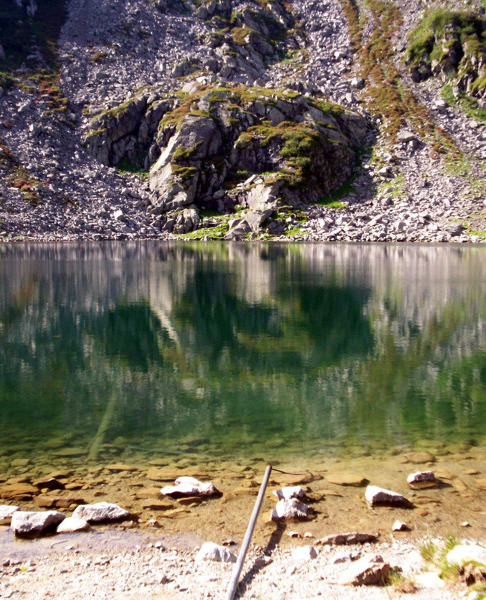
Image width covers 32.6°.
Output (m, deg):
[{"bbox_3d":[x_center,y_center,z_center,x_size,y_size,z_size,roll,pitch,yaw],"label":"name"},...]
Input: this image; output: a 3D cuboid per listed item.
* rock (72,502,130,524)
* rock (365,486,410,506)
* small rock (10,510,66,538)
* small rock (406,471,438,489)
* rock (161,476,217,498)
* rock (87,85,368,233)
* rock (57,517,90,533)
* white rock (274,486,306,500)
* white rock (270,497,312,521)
[{"bbox_3d":[-0.982,1.465,5.767,0.405,0.100,0.210,-1,5,-10],"label":"rock"},{"bbox_3d":[1.109,1.509,6.380,0.353,0.116,0.201,1,5,10],"label":"rock"},{"bbox_3d":[-1.427,1.562,5.784,0.383,0.138,0.237,-1,5,-14],"label":"small rock"},{"bbox_3d":[1.494,1.501,6.959,0.251,0.121,0.171,1,5,12],"label":"small rock"},{"bbox_3d":[-0.405,1.417,6.291,0.430,0.120,0.230,0,5,-4],"label":"rock"},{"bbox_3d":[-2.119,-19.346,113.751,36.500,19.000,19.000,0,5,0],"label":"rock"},{"bbox_3d":[-1.190,1.577,5.836,0.225,0.075,0.146,-1,5,-12],"label":"rock"},{"bbox_3d":[0.344,1.429,6.138,0.230,0.110,0.170,1,5,3],"label":"white rock"},{"bbox_3d":[0.332,1.458,5.806,0.285,0.120,0.190,1,5,3],"label":"white rock"}]

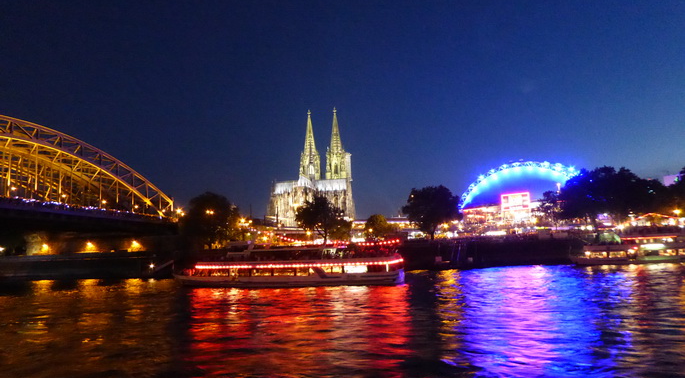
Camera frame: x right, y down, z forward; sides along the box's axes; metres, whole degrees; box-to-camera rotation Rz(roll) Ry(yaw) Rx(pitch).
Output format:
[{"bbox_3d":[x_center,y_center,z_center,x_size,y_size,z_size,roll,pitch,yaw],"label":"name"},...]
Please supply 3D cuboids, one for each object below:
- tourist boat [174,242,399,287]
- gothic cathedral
[{"bbox_3d":[-11.691,15.142,95.333,48.386,8.200,8.600,-3,-7,10],"label":"tourist boat"},{"bbox_3d":[-32.256,-25.287,514.382,86.250,157.300,144.600,-3,-7,10],"label":"gothic cathedral"}]

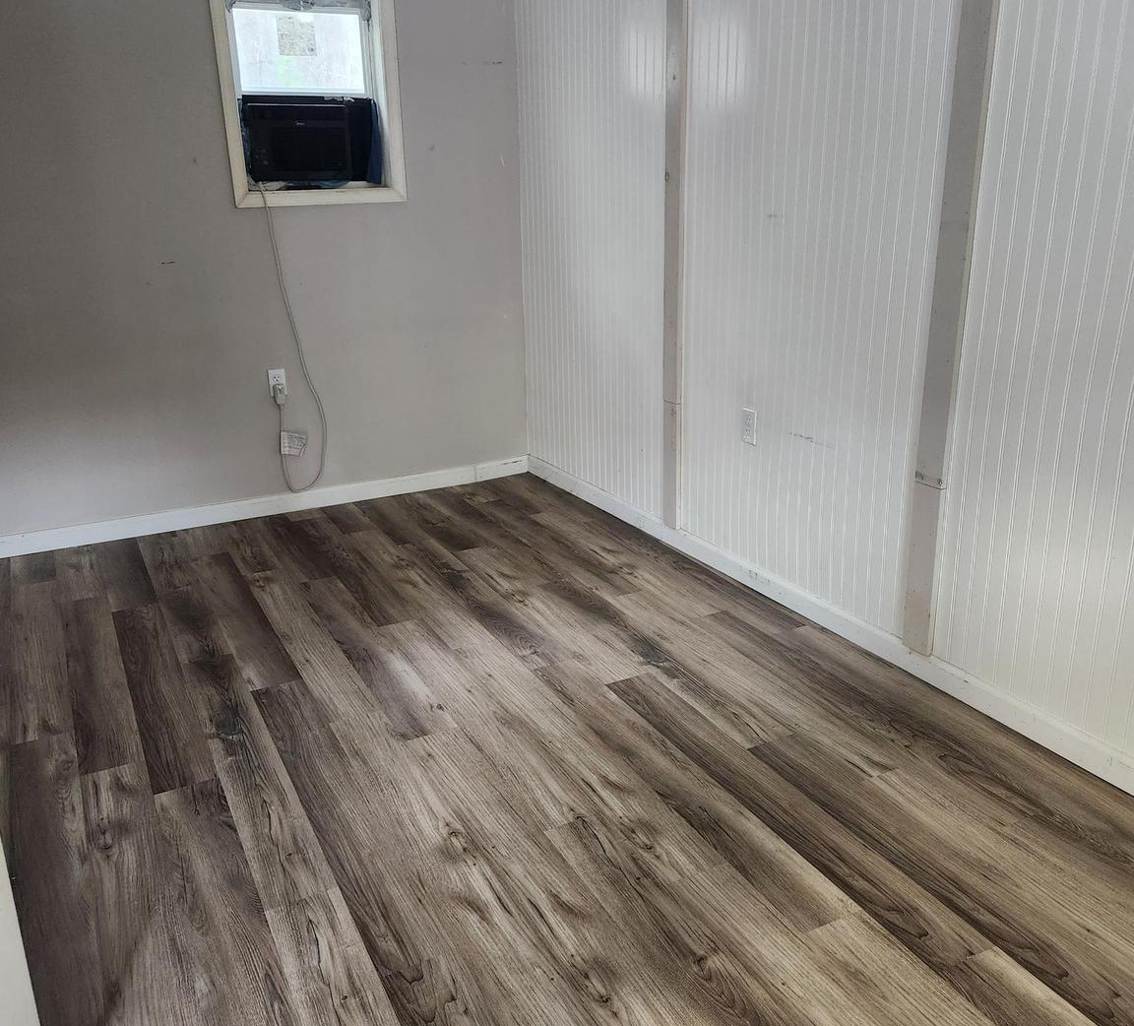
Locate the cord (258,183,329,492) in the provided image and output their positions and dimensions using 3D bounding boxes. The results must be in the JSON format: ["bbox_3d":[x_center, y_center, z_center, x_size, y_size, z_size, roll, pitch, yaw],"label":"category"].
[{"bbox_3d":[-1.133,-0.701,4.166,0.205,1.266,0.067,-11,21,-26],"label":"cord"}]

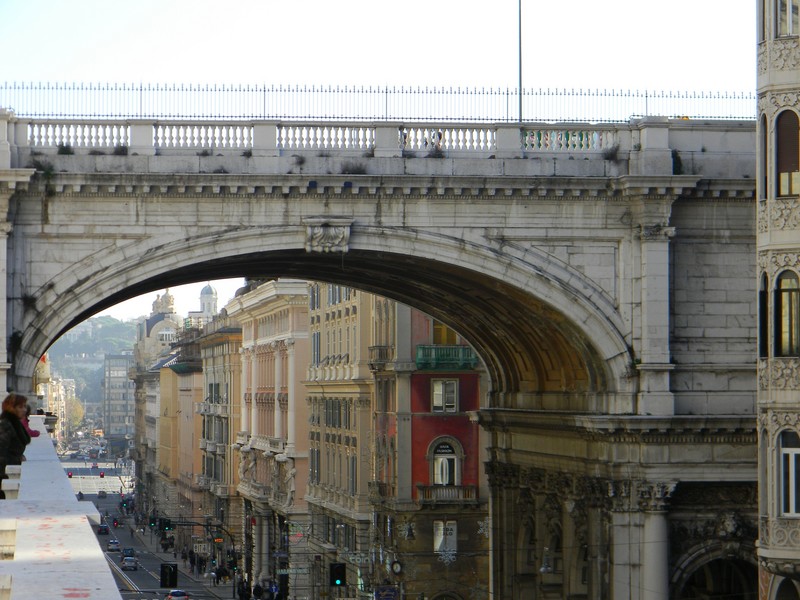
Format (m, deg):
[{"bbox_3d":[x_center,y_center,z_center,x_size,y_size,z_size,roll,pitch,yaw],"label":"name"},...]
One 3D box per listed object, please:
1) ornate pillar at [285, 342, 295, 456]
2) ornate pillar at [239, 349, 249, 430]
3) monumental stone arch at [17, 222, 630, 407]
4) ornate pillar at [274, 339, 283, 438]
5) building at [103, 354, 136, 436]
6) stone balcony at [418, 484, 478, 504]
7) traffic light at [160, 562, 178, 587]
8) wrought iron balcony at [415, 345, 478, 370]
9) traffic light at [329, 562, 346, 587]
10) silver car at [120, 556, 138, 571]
[{"bbox_3d":[-8.652,7.438,190.000,0.800,8.800,0.800,0,-2,-9],"label":"ornate pillar"},{"bbox_3d":[-14.769,8.729,229.000,0.850,8.300,0.850,0,-2,-9],"label":"ornate pillar"},{"bbox_3d":[-3.873,0.879,93.415,21.100,6.400,20.000,0,-2,-7],"label":"monumental stone arch"},{"bbox_3d":[-9.939,7.485,198.500,0.780,8.000,0.780,0,-2,-9],"label":"ornate pillar"},{"bbox_3d":[-87.118,31.671,772.902,15.000,29.000,16.000,0,-2,-9],"label":"building"},{"bbox_3d":[2.787,11.203,139.506,3.550,1.150,1.050,0,-2,-9],"label":"stone balcony"},{"bbox_3d":[-10.164,12.148,107.000,0.700,1.020,0.400,0,-2,-9],"label":"traffic light"},{"bbox_3d":[2.730,3.298,139.506,3.550,1.500,1.100,0,-2,-9],"label":"wrought iron balcony"},{"bbox_3d":[-2.712,12.139,107.000,0.700,1.000,0.400,0,-2,-9],"label":"traffic light"},{"bbox_3d":[-30.710,30.004,276.000,1.760,1.480,4.200,0,-4,-9],"label":"silver car"}]

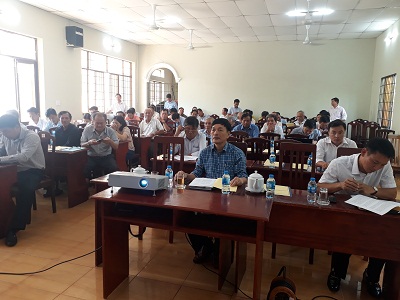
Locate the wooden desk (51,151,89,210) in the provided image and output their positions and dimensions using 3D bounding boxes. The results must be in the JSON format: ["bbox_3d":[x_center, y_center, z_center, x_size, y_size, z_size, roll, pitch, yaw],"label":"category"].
[{"bbox_3d":[-2.174,0.348,4.324,1.200,0.750,0.420,4,9,17],"label":"wooden desk"}]

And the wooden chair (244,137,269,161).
[{"bbox_3d":[0.694,0.352,4.095,0.400,0.980,0.460,4,9,17],"label":"wooden chair"}]

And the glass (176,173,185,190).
[{"bbox_3d":[-0.152,0.247,2.484,0.066,0.113,0.066,4,9,17],"label":"glass"}]

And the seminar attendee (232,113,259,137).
[{"bbox_3d":[0.873,-0.080,6.110,0.530,1.280,0.780,4,8,14],"label":"seminar attendee"}]

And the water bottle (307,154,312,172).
[{"bbox_3d":[1.153,0.135,3.275,0.062,0.178,0.062,4,9,17],"label":"water bottle"}]

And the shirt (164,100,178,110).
[{"bbox_3d":[-0.919,-1.189,9.839,0.470,0.680,0.270,3,8,9],"label":"shirt"}]

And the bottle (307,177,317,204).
[{"bbox_3d":[0.795,0.283,2.205,0.062,0.174,0.062,4,9,17],"label":"bottle"}]

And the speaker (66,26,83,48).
[{"bbox_3d":[-3.248,-2.912,8.153,0.280,0.490,0.310,4,9,17],"label":"speaker"}]

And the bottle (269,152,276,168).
[{"bbox_3d":[0.796,0.109,3.393,0.063,0.172,0.063,4,9,17],"label":"bottle"}]

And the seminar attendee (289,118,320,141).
[{"bbox_3d":[1.794,0.089,5.391,0.550,1.200,0.820,4,9,17],"label":"seminar attendee"}]

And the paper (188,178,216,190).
[{"bbox_3d":[0.047,0.287,2.556,0.210,0.015,0.297,3,8,14],"label":"paper"}]

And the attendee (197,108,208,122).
[{"bbox_3d":[0.036,-0.557,9.268,0.480,1.280,0.760,5,9,23],"label":"attendee"}]

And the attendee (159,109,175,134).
[{"bbox_3d":[-0.734,-0.227,6.827,0.500,1.270,0.750,3,8,11],"label":"attendee"}]

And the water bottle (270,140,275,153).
[{"bbox_3d":[1.073,-0.055,4.581,0.062,0.178,0.062,4,9,17],"label":"water bottle"}]

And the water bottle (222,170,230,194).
[{"bbox_3d":[0.201,0.243,2.360,0.062,0.174,0.062,4,9,17],"label":"water bottle"}]

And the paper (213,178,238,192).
[{"bbox_3d":[0.224,0.292,2.612,0.210,0.005,0.297,3,9,9],"label":"paper"}]

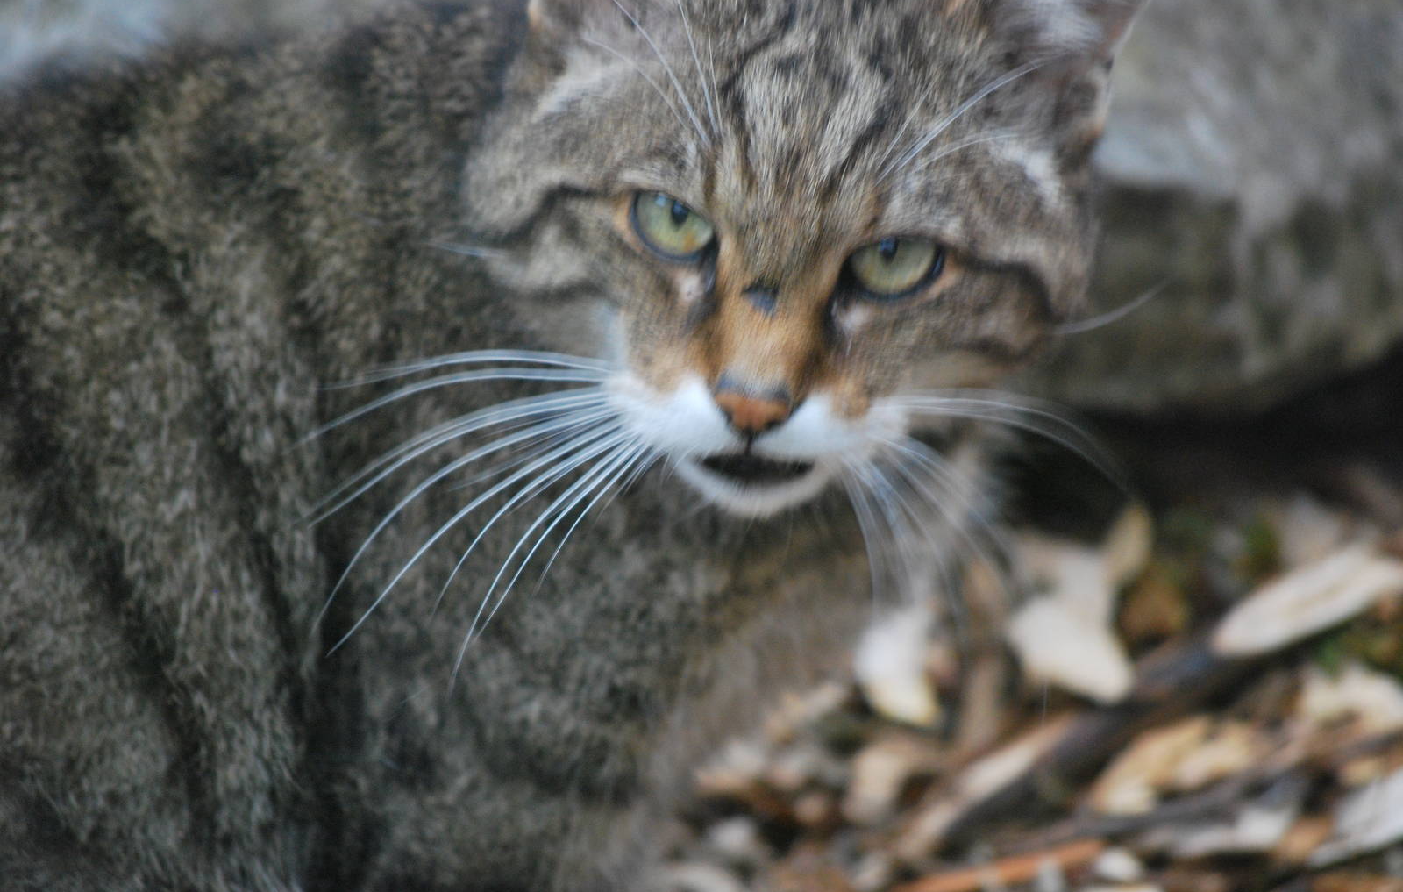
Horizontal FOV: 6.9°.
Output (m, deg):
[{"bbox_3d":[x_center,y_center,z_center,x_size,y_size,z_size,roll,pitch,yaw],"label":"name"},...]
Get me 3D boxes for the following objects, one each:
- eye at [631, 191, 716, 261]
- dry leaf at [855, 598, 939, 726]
[{"bbox_3d":[-0.005,-0.042,2.250,0.016,0.013,0.010,9,9,3],"label":"eye"},{"bbox_3d":[0.040,0.045,2.400,0.018,0.014,0.027,-5,25,-10],"label":"dry leaf"}]

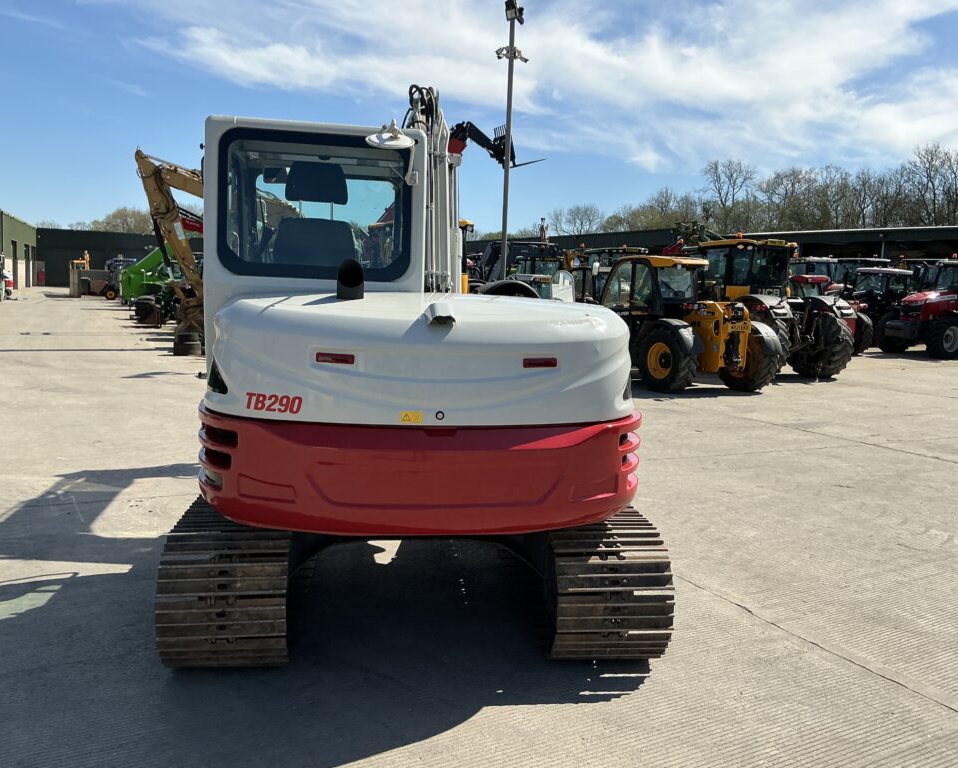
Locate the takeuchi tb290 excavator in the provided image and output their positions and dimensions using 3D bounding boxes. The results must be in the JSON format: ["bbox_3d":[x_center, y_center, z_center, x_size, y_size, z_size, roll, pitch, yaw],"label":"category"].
[{"bbox_3d":[-0.513,-0.647,6.138,2.280,3.420,6.100,1,7,-7],"label":"takeuchi tb290 excavator"}]

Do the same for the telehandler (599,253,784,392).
[{"bbox_3d":[3.524,-1.282,16.648,2.300,2.480,4.800,-1,8,-27],"label":"telehandler"}]

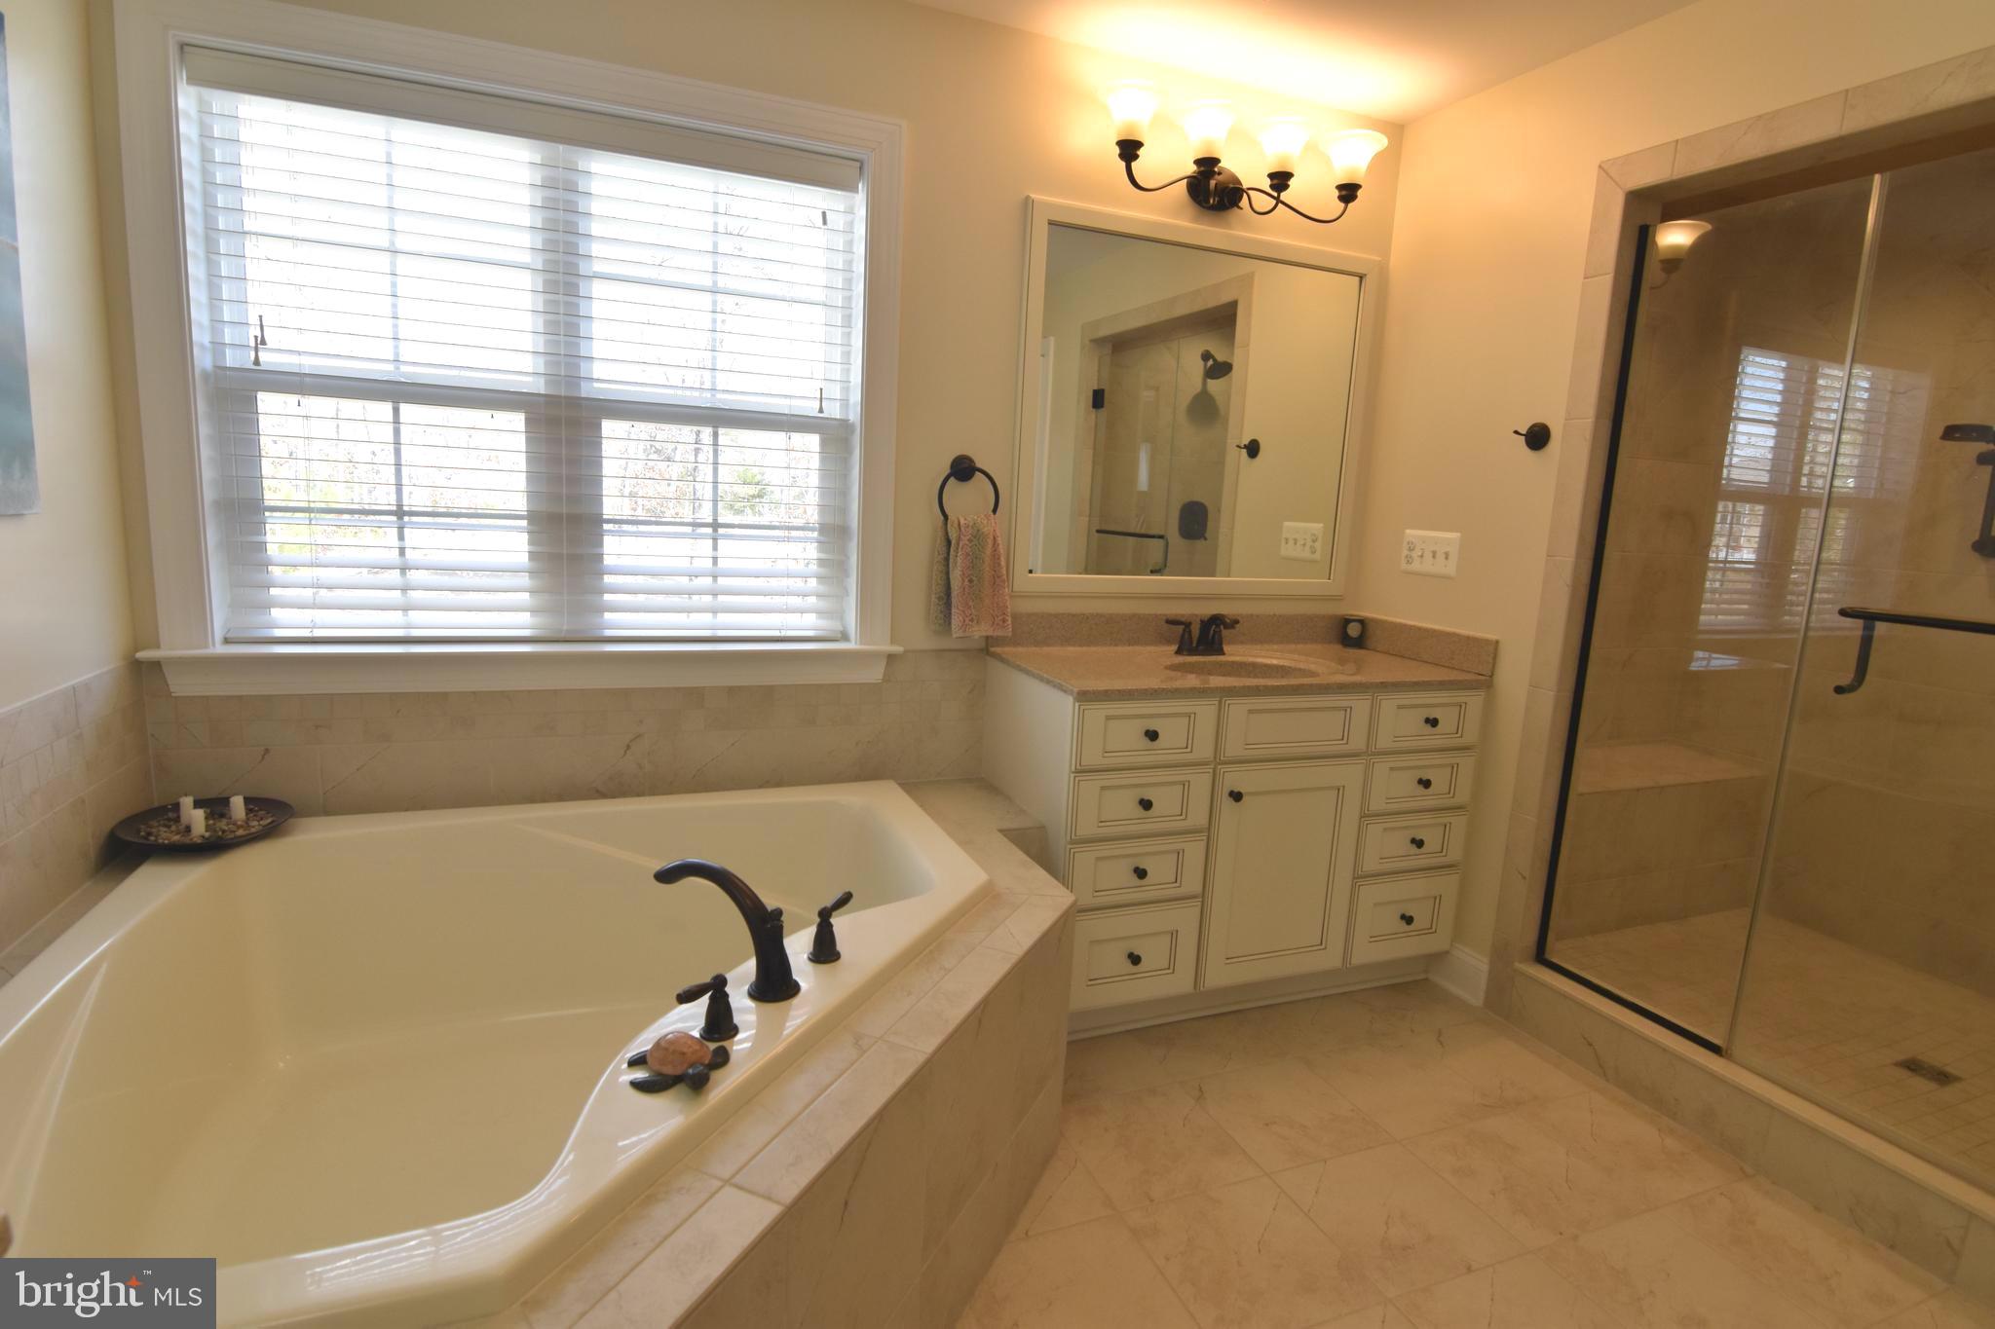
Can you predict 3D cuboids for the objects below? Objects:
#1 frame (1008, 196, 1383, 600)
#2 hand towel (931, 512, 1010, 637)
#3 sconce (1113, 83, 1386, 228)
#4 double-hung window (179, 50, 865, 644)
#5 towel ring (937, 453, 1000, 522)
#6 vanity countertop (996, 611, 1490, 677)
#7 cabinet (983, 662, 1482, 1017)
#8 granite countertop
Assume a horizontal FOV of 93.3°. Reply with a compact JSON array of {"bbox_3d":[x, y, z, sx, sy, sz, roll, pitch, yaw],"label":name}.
[{"bbox_3d":[0.586,-0.699,2.675,1.123,1.010,0.035,-1,10,-20],"label":"frame"},{"bbox_3d":[-0.059,-0.234,2.477,0.208,0.325,0.080,-1,10,-20],"label":"hand towel"},{"bbox_3d":[0.643,-1.303,2.465,0.839,0.223,0.261,-1,10,-20],"label":"sconce"},{"bbox_3d":[-0.990,-0.632,2.171,1.332,1.175,0.101,-1,10,-20],"label":"double-hung window"},{"bbox_3d":[-0.078,-0.447,2.453,0.171,0.193,0.070,-1,10,-20],"label":"towel ring"},{"bbox_3d":[0.644,-0.051,2.528,1.221,0.102,0.562,-1,10,-20],"label":"vanity countertop"},{"bbox_3d":[0.622,0.439,2.619,1.209,0.834,0.543,-1,10,-20],"label":"cabinet"},{"bbox_3d":[0.642,0.014,2.539,1.219,0.030,0.562,-1,10,-20],"label":"granite countertop"}]

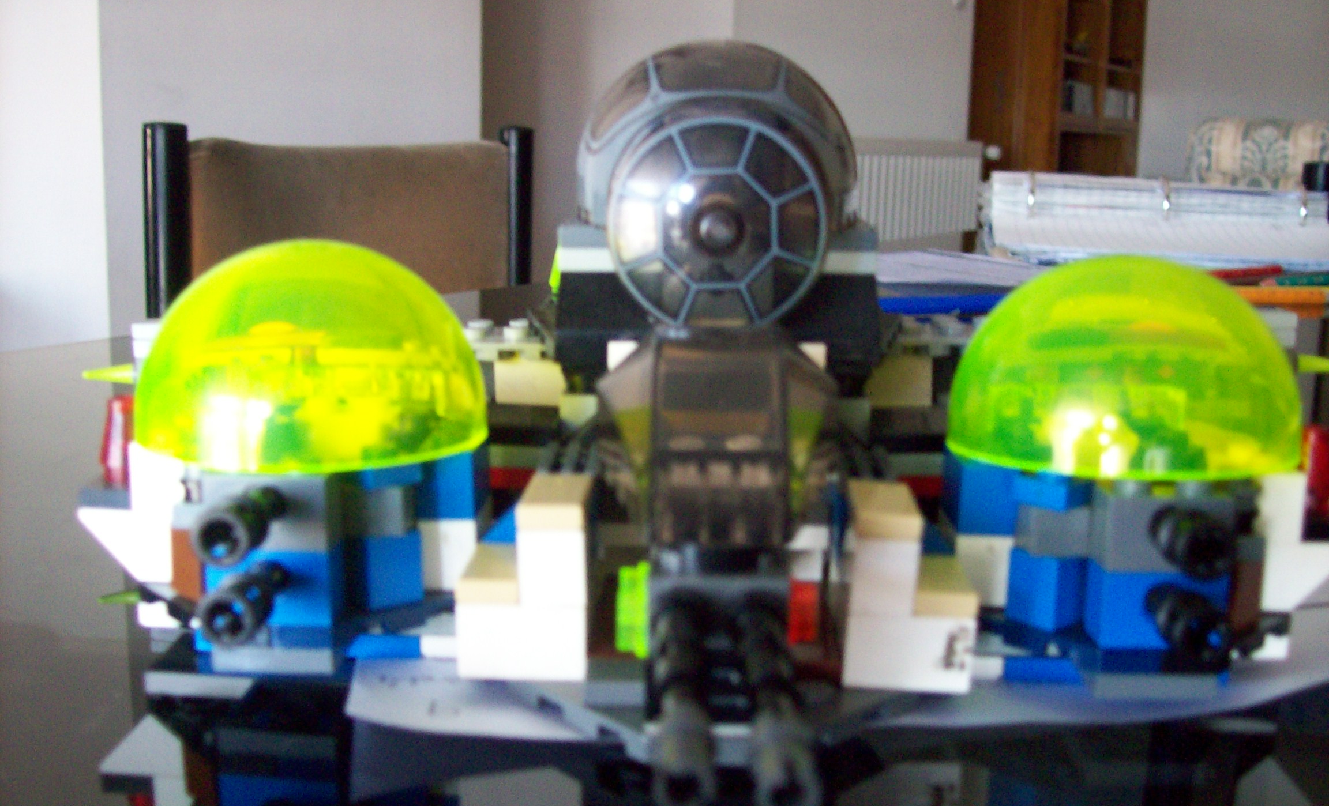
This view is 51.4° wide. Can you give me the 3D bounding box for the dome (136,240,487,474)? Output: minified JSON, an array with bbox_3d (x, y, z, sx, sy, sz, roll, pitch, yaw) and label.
[{"bbox_3d":[-0.049,-0.009,0.196,0.048,0.028,0.048,1,10,1],"label":"dome"}]

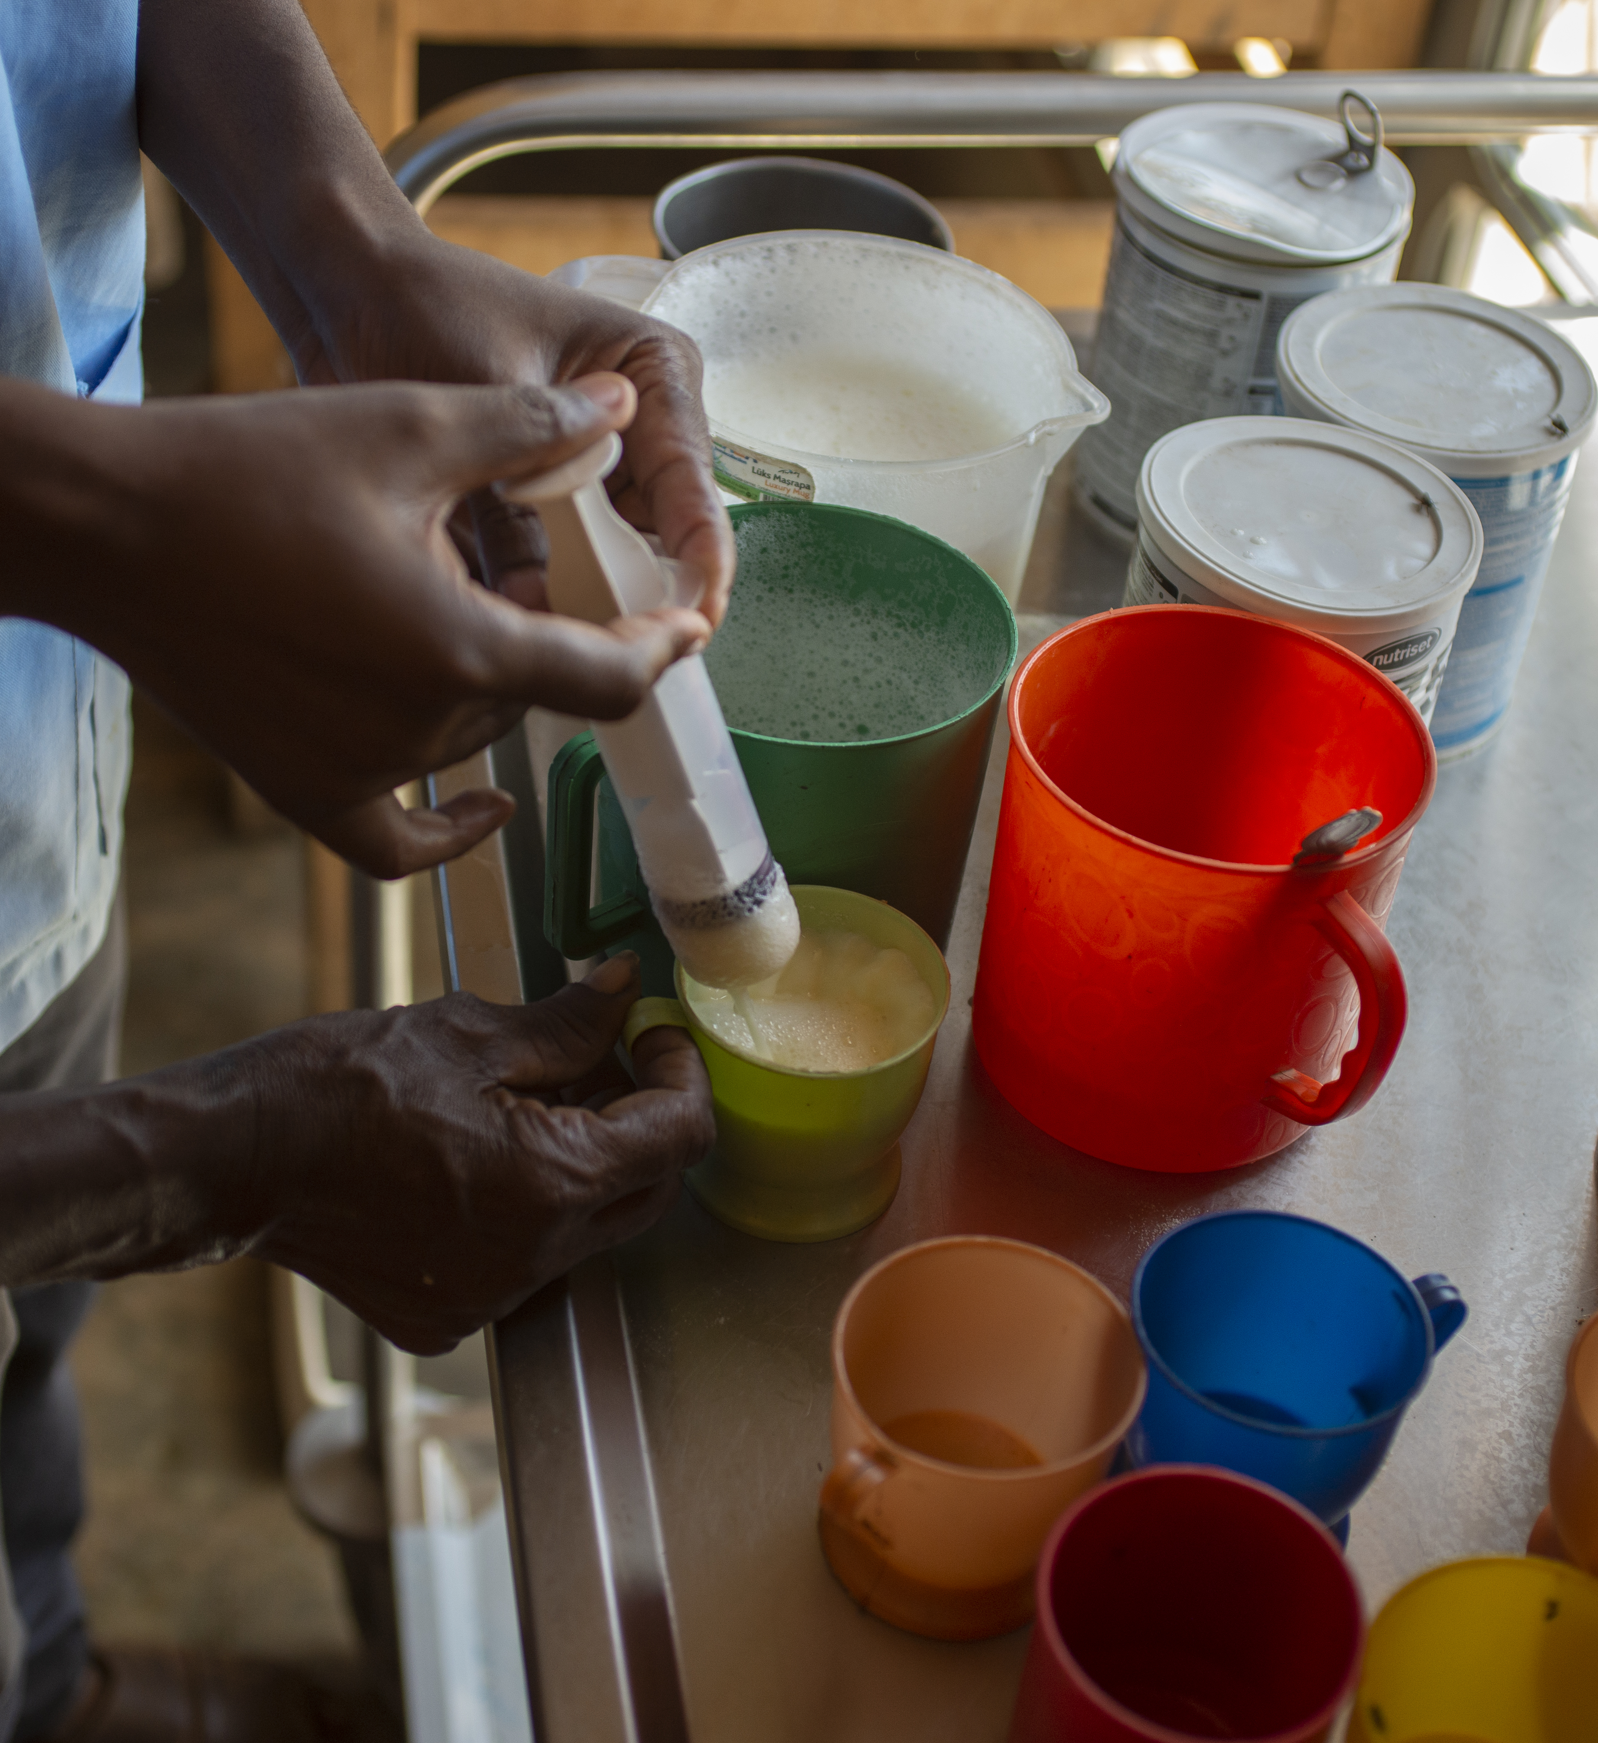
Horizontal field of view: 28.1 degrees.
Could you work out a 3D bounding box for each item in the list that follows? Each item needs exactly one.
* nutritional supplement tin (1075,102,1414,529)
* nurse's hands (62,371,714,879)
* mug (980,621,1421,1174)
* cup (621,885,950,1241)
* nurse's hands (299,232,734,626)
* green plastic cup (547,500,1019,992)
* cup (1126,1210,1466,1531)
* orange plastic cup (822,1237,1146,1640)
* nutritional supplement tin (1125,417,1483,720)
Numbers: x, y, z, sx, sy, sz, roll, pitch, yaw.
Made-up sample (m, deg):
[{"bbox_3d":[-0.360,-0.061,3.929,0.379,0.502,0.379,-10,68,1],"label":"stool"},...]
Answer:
[{"bbox_3d":[0.154,-0.191,1.134,0.103,0.132,0.103,9,39,0],"label":"nutritional supplement tin"},{"bbox_3d":[-0.095,-0.057,0.735,0.150,0.100,0.090,9,39,0],"label":"nurse's hands"},{"bbox_3d":[0.114,0.013,0.889,0.116,0.116,0.137,-22,48,-32],"label":"mug"},{"bbox_3d":[-0.006,0.053,0.857,0.084,0.066,0.073,2,39,-8],"label":"cup"},{"bbox_3d":[-0.072,-0.111,0.810,0.120,0.090,0.080,29,43,23],"label":"nurse's hands"},{"bbox_3d":[-0.015,-0.021,0.906,0.144,0.115,0.114,-24,49,-34],"label":"green plastic cup"},{"bbox_3d":[0.118,0.130,0.784,0.086,0.066,0.071,-13,43,-24],"label":"cup"},{"bbox_3d":[0.036,0.139,0.758,0.085,0.066,0.073,-26,50,-35],"label":"orange plastic cup"},{"bbox_3d":[0.143,-0.058,0.975,0.102,0.124,0.102,5,39,-4],"label":"nutritional supplement tin"}]

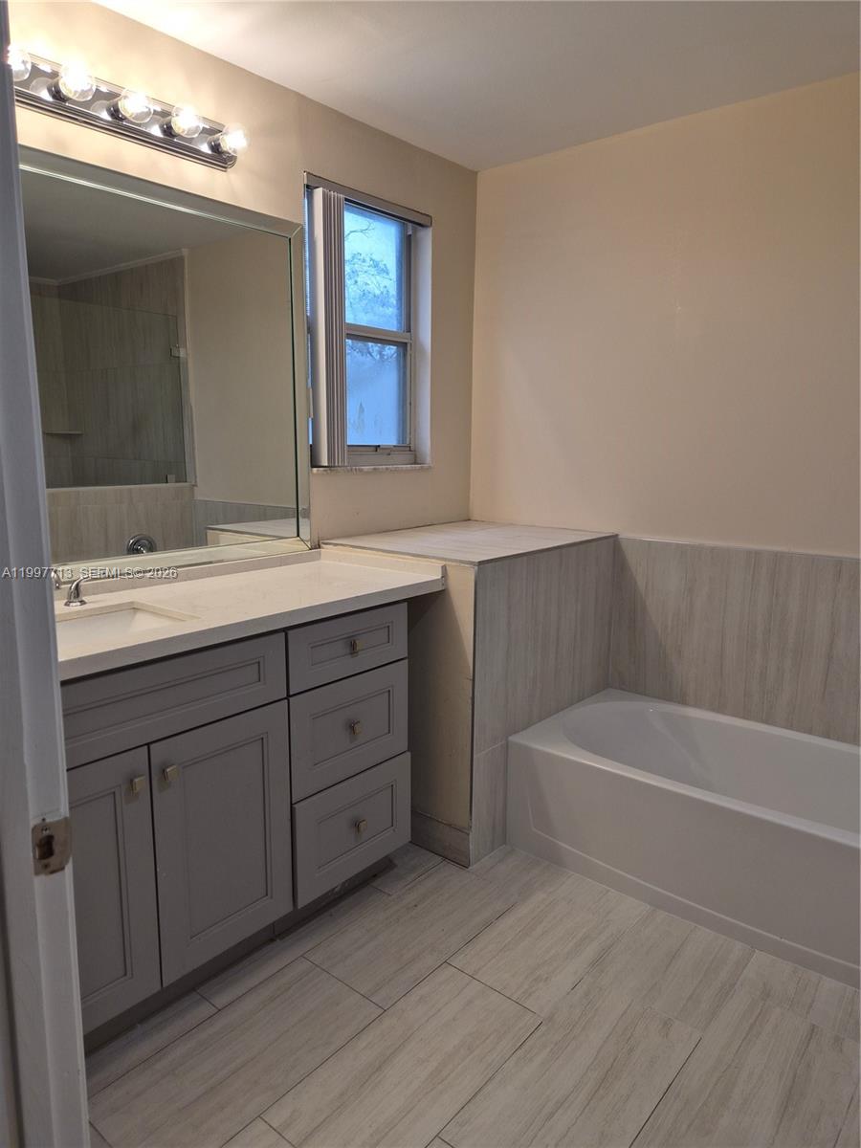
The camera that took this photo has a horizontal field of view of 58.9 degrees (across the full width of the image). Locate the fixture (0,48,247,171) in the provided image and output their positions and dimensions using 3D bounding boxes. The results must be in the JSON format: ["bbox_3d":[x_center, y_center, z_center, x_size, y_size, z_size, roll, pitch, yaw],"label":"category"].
[{"bbox_3d":[-0.819,-1.205,1.938,0.162,0.116,0.827,9,13,39],"label":"fixture"}]

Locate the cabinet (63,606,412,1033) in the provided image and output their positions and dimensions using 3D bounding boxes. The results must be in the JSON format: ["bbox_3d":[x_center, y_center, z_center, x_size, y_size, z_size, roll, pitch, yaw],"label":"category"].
[{"bbox_3d":[-0.696,0.546,2.022,0.638,0.881,1.232,9,13,39],"label":"cabinet"}]

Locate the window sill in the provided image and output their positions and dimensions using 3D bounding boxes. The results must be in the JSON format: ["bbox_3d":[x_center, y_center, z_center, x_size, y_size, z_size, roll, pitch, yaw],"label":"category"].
[{"bbox_3d":[-0.236,-0.412,2.994,0.107,0.022,0.671,9,13,39],"label":"window sill"}]

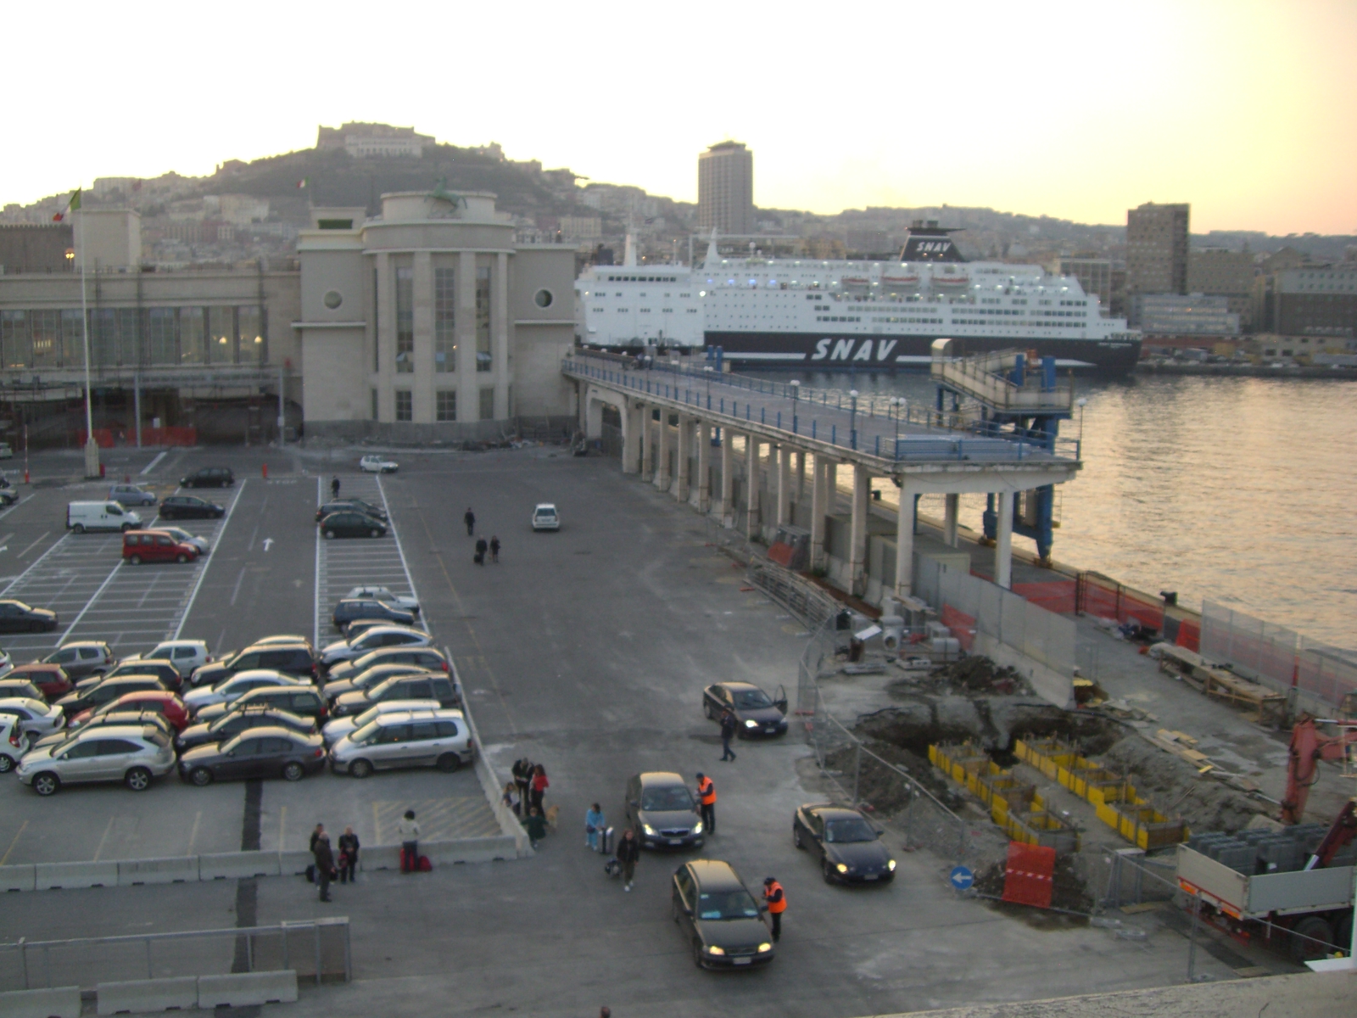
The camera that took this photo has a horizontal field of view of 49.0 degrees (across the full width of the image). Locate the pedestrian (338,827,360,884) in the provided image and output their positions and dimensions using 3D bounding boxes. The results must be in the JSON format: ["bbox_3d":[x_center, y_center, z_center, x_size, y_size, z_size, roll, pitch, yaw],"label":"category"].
[{"bbox_3d":[-8.665,9.022,39.071,0.520,1.600,0.360,0,8,-6],"label":"pedestrian"}]

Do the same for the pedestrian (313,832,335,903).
[{"bbox_3d":[-8.828,8.906,37.226,0.460,1.760,0.500,-3,8,-25],"label":"pedestrian"}]

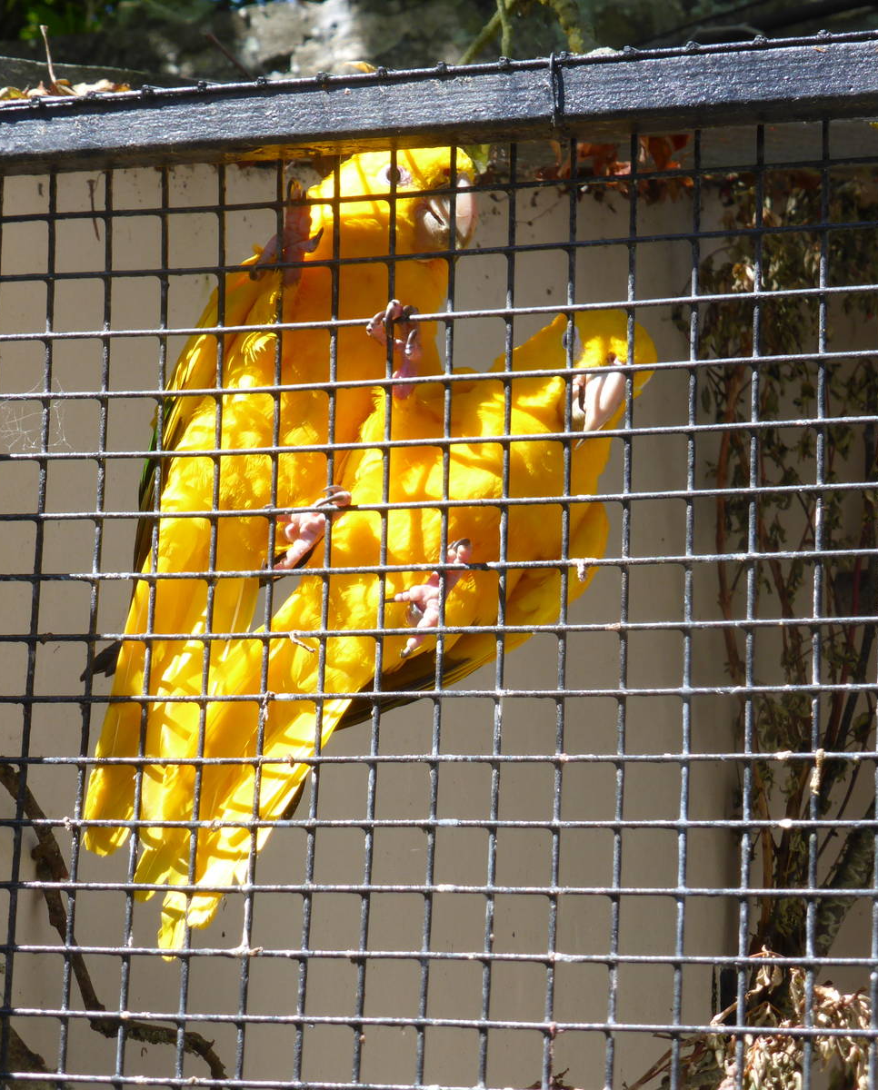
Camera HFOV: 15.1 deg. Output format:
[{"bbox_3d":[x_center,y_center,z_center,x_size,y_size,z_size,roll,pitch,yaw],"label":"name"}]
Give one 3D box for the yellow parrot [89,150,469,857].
[{"bbox_3d":[-0.078,-0.022,1.376,0.117,0.322,0.115,18,-5,3],"label":"yellow parrot"}]

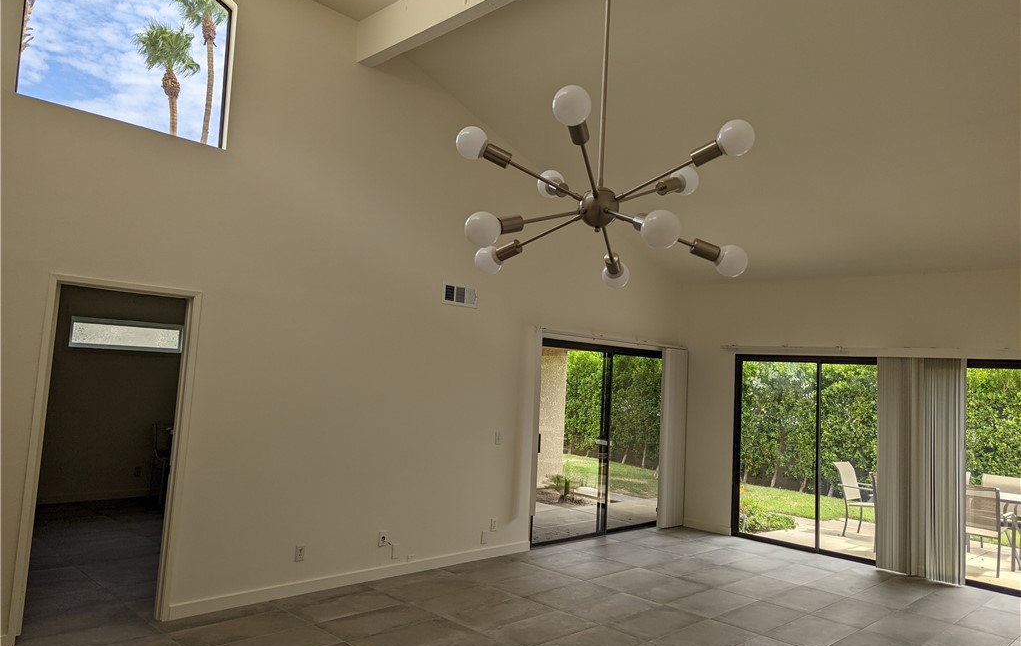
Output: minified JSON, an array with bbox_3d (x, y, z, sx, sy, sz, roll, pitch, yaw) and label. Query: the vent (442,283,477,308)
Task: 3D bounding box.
[{"bbox_3d":[-0.430,-0.235,6.153,0.025,0.168,0.389,-1,-6,45],"label":"vent"}]

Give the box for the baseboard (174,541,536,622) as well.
[{"bbox_3d":[-0.959,1.967,5.576,0.016,0.085,3.313,-1,-6,45],"label":"baseboard"}]

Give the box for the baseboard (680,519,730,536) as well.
[{"bbox_3d":[2.235,2.355,8.224,0.700,0.085,0.016,-1,-6,45],"label":"baseboard"}]

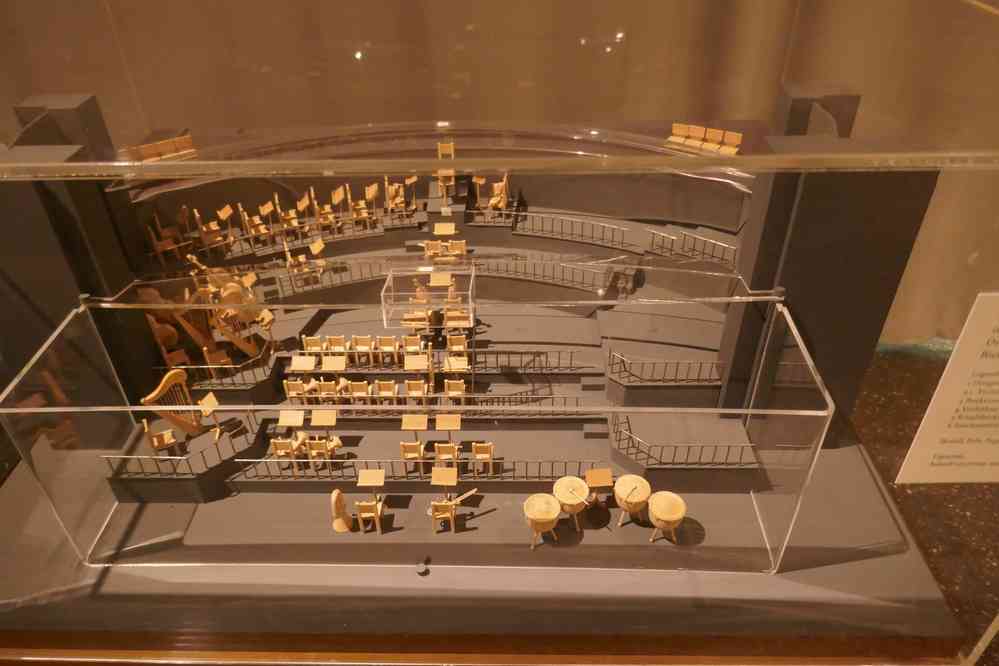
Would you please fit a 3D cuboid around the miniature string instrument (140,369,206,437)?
[{"bbox_3d":[-0.350,0.073,0.738,0.053,0.087,0.014,-15,38,-19],"label":"miniature string instrument"}]

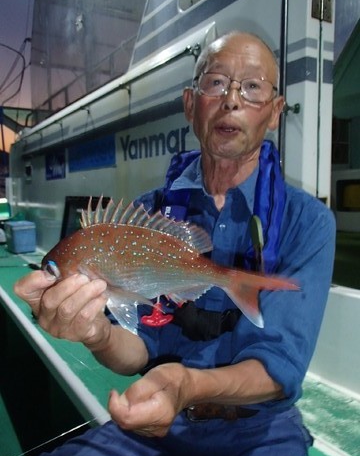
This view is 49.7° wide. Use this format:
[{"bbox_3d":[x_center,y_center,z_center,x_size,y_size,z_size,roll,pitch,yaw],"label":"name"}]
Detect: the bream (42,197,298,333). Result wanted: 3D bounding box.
[{"bbox_3d":[-0.006,0.051,0.475,0.310,0.160,0.050,6,2,-10],"label":"bream"}]

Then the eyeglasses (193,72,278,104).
[{"bbox_3d":[0.107,-0.243,0.702,0.140,0.043,0.140,11,14,11],"label":"eyeglasses"}]

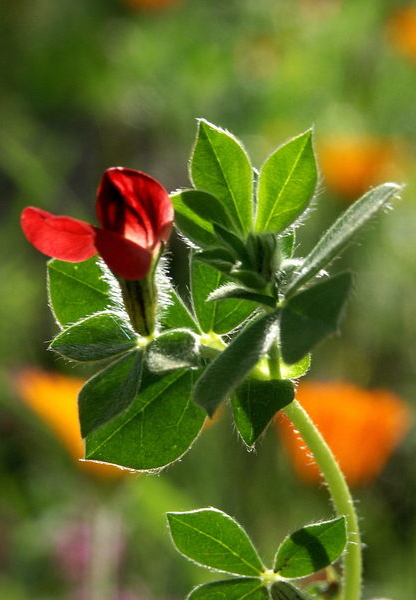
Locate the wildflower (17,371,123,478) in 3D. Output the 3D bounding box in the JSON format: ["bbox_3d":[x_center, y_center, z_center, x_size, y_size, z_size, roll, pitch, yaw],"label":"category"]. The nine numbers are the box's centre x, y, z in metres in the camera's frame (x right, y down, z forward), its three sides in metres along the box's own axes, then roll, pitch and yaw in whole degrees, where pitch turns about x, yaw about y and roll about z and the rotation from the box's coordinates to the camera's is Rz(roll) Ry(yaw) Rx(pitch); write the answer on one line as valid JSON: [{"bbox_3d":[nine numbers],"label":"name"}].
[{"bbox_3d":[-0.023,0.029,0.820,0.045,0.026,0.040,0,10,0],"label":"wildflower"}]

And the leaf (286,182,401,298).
[{"bbox_3d":[0.024,-0.010,0.608,0.029,0.004,0.009,-44,11,6],"label":"leaf"}]

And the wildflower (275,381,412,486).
[{"bbox_3d":[0.038,0.037,0.960,0.037,0.029,0.037,0,14,0],"label":"wildflower"}]

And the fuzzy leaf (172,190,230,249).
[{"bbox_3d":[-0.001,-0.012,0.498,0.012,0.006,0.004,43,-7,-24],"label":"fuzzy leaf"}]

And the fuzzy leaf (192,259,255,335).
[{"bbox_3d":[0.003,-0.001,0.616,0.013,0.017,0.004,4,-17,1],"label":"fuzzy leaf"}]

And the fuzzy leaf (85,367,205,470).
[{"bbox_3d":[-0.009,0.017,0.502,0.015,0.021,0.003,44,-6,4],"label":"fuzzy leaf"}]

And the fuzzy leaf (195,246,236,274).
[{"bbox_3d":[0.001,-0.006,0.497,0.006,0.004,0.003,19,-34,-24],"label":"fuzzy leaf"}]

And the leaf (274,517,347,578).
[{"bbox_3d":[0.015,0.036,0.502,0.013,0.007,0.003,-37,-9,-6],"label":"leaf"}]

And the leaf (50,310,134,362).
[{"bbox_3d":[-0.020,0.007,0.606,0.017,0.004,0.009,-3,40,-21],"label":"leaf"}]

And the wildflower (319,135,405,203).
[{"bbox_3d":[0.068,-0.060,1.550,0.036,0.028,0.036,0,14,0],"label":"wildflower"}]

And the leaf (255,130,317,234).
[{"bbox_3d":[0.014,-0.021,0.618,0.011,0.022,0.004,28,-17,8],"label":"leaf"}]

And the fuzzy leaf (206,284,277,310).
[{"bbox_3d":[0.005,-0.001,0.496,0.011,0.003,0.005,0,18,-24],"label":"fuzzy leaf"}]

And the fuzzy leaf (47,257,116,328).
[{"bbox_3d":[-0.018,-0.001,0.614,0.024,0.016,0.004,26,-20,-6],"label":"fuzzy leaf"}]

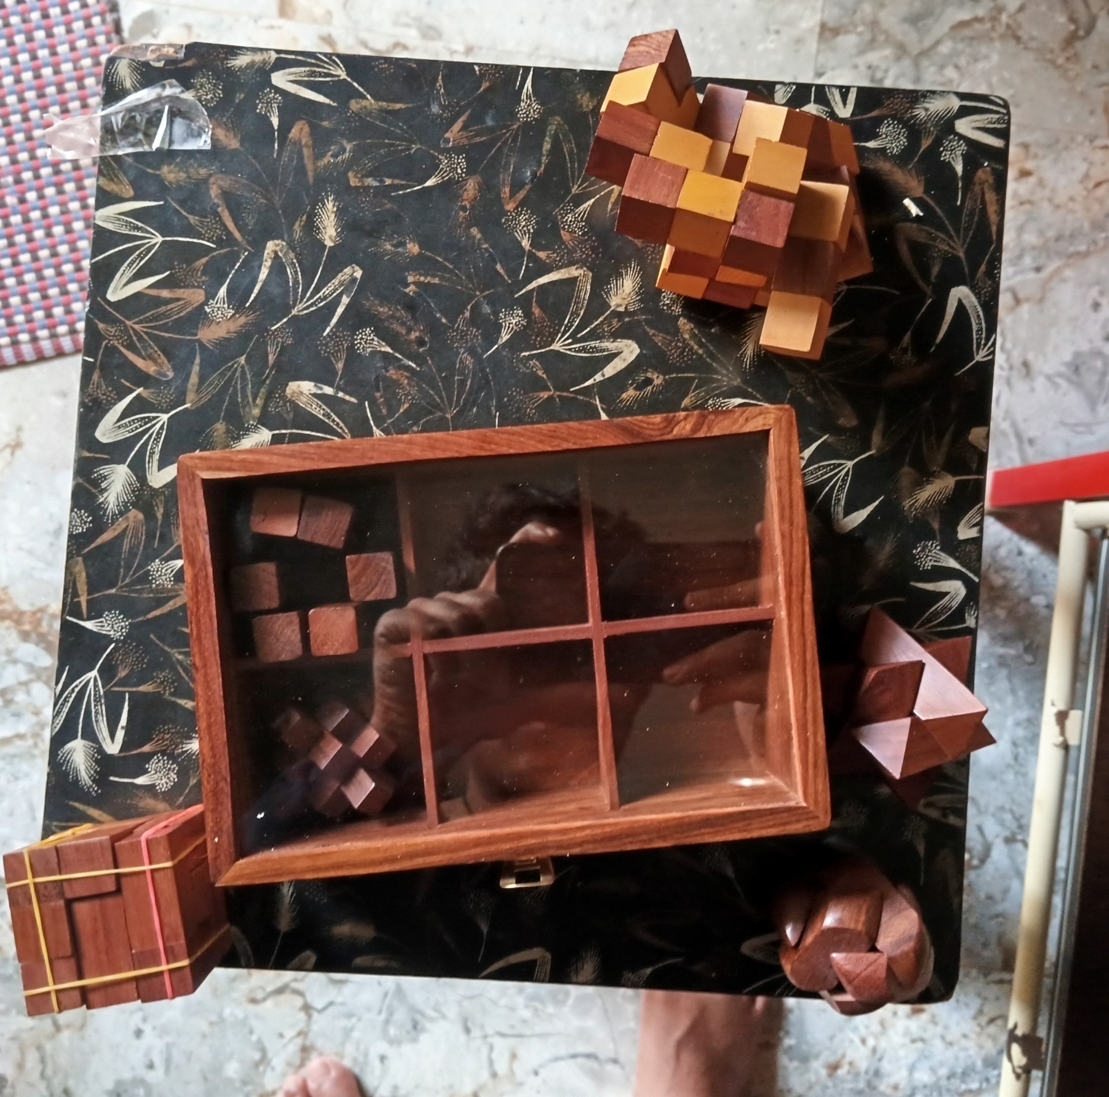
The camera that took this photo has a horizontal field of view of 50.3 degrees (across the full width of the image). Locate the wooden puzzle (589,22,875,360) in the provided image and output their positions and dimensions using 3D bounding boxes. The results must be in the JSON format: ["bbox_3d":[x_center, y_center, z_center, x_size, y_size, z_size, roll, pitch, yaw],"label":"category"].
[{"bbox_3d":[0.071,-0.128,0.454,0.118,0.080,0.101,15,89,-1],"label":"wooden puzzle"}]

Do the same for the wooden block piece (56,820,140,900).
[{"bbox_3d":[-0.168,0.117,0.445,0.019,0.038,0.020,-8,89,-1],"label":"wooden block piece"}]

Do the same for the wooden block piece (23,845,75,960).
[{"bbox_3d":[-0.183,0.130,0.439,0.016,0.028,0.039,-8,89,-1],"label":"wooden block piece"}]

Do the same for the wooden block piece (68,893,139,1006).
[{"bbox_3d":[-0.162,0.146,0.445,0.019,0.034,0.038,-8,89,-1],"label":"wooden block piece"}]

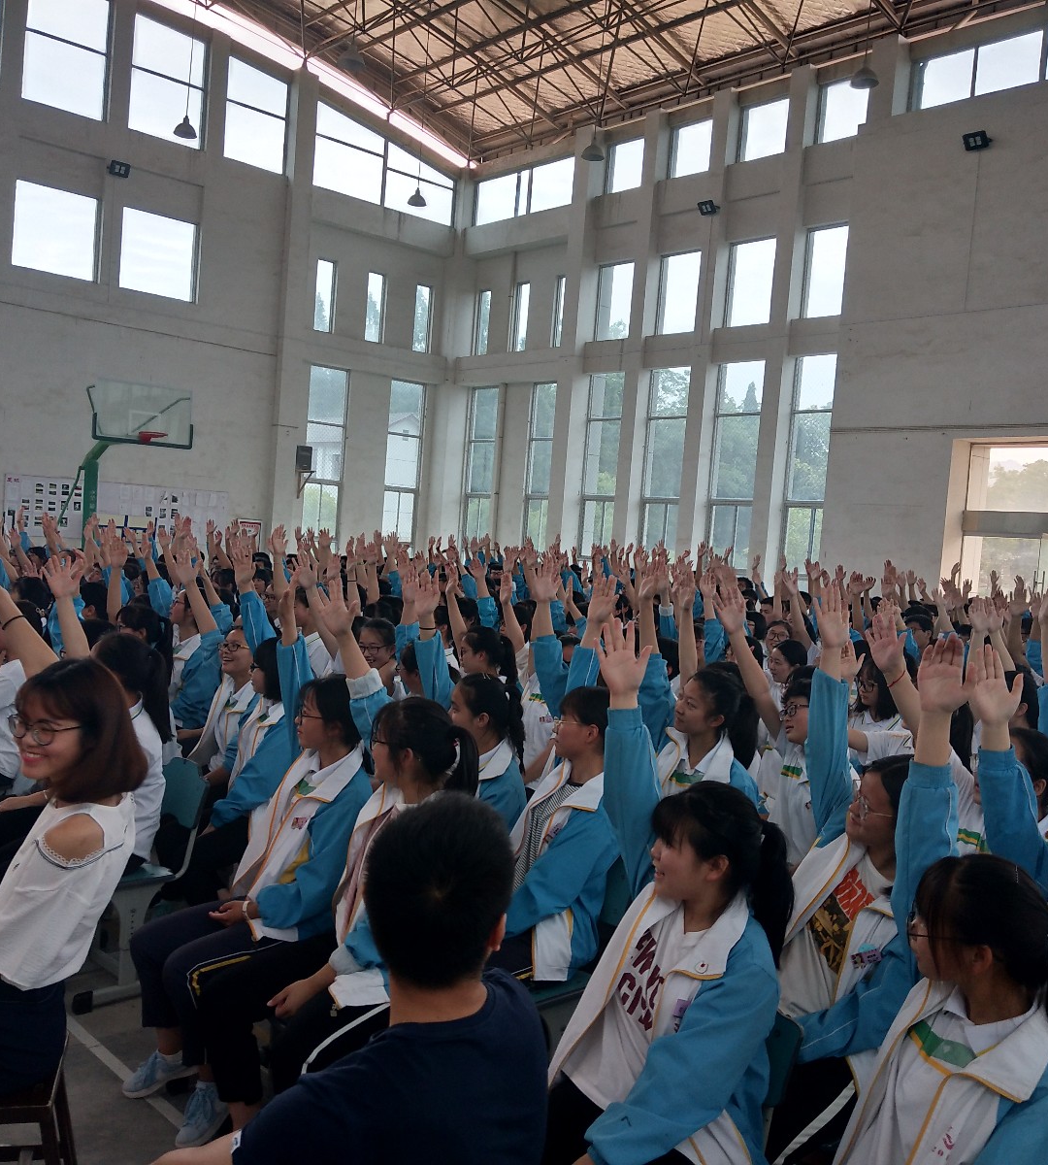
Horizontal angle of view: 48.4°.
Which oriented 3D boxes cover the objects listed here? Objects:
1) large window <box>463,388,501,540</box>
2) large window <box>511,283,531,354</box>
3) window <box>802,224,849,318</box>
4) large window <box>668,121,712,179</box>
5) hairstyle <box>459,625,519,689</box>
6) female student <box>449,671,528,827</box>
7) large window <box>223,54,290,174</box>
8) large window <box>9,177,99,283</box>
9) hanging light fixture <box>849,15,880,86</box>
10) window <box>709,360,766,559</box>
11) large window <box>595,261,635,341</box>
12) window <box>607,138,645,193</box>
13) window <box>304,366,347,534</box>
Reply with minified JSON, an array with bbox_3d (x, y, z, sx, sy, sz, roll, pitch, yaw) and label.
[{"bbox_3d":[-1.177,-3.156,32.292,0.150,4.360,1.190,2,3,-41],"label":"large window"},{"bbox_3d":[-0.065,-7.007,30.848,0.150,1.780,0.610,1,3,-44],"label":"large window"},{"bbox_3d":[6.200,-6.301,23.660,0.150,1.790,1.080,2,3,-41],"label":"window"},{"bbox_3d":[3.803,-9.856,26.586,0.150,1.120,1.210,2,3,-41],"label":"large window"},{"bbox_3d":[-0.141,0.310,4.850,0.240,0.270,0.180,3,2,-18],"label":"hairstyle"},{"bbox_3d":[-0.362,0.917,4.007,0.750,1.220,0.460,3,2,-35],"label":"female student"},{"bbox_3d":[-6.461,-11.309,28.349,1.650,2.370,0.150,2,3,-41],"label":"large window"},{"bbox_3d":[-10.208,-7.657,25.501,1.780,1.810,0.150,2,3,-41],"label":"large window"},{"bbox_3d":[5.505,-8.555,18.800,0.460,1.080,0.460,1,3,-44],"label":"hanging light fixture"},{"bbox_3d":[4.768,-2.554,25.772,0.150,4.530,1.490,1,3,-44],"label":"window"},{"bbox_3d":[2.183,-6.809,28.302,0.150,1.820,1.190,2,3,-41],"label":"large window"},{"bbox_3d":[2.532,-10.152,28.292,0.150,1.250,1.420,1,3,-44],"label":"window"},{"bbox_3d":[-5.221,-3.411,30.629,1.190,4.380,0.150,2,3,-41],"label":"window"}]

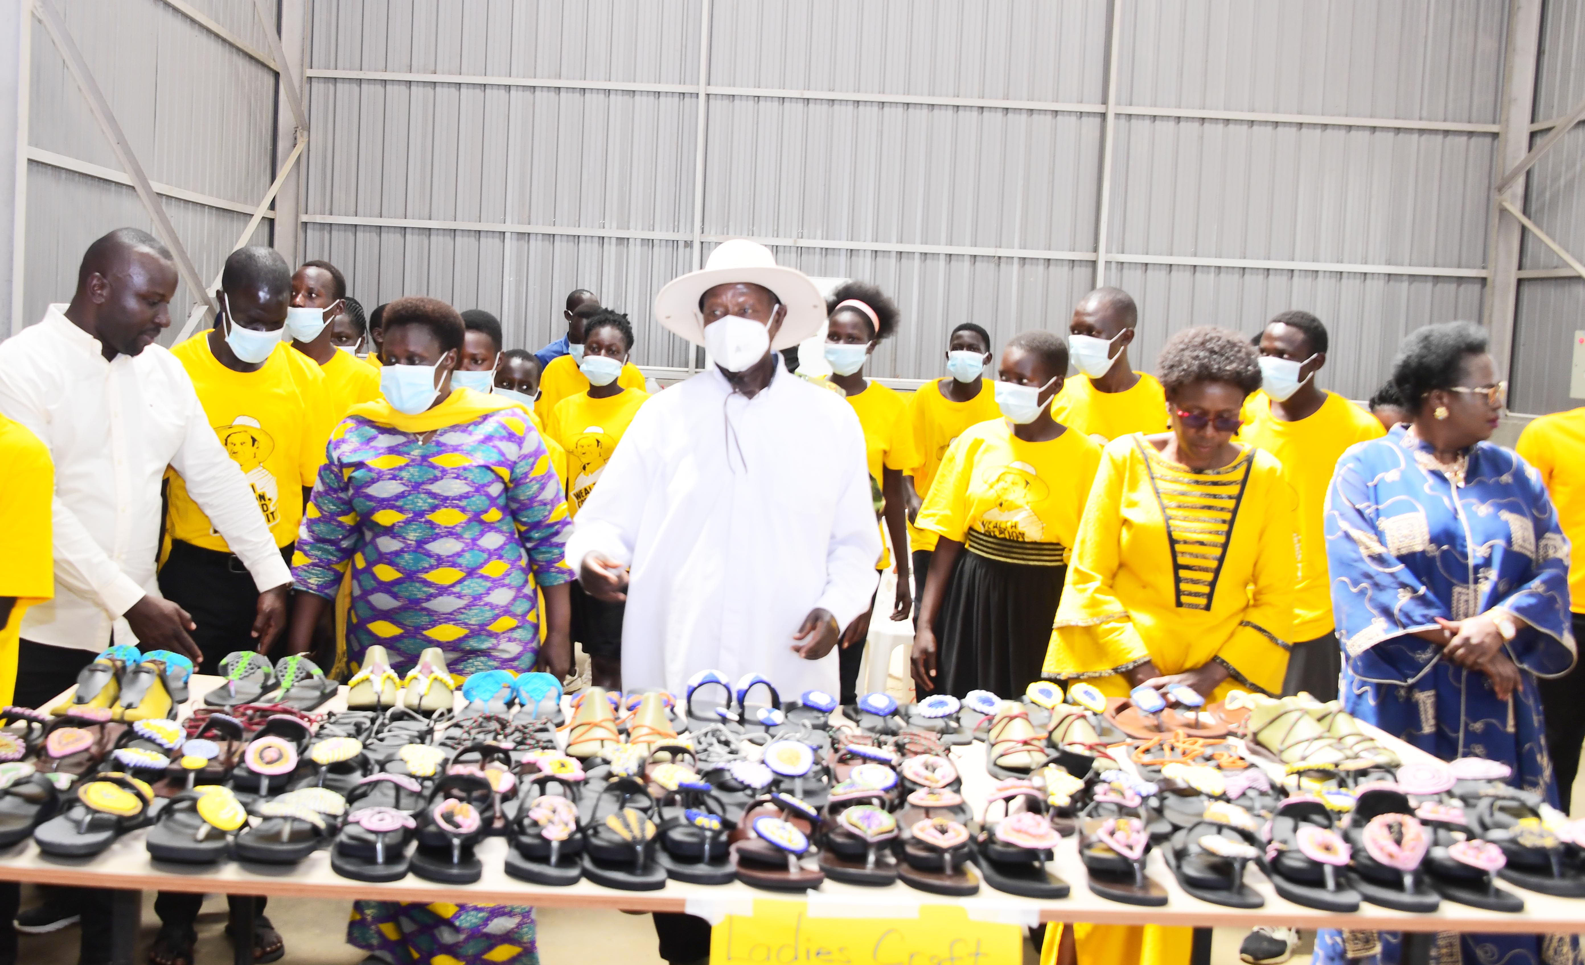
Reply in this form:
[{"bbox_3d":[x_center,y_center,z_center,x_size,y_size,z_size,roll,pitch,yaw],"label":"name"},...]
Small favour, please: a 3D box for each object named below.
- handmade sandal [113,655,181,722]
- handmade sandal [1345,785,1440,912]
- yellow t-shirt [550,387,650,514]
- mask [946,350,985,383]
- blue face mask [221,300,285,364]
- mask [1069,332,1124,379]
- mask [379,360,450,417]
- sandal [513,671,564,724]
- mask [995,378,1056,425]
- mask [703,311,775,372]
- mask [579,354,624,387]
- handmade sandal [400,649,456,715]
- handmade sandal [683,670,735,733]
[{"bbox_3d":[-1.239,0.389,2.885,0.100,0.090,0.250,1,5,-16],"label":"handmade sandal"},{"bbox_3d":[0.875,0.534,2.213,0.100,0.110,0.260,3,3,7],"label":"handmade sandal"},{"bbox_3d":[-0.610,-0.008,4.800,0.430,0.600,0.250,3,3,3],"label":"yellow t-shirt"},{"bbox_3d":[0.600,-0.400,5.200,0.140,0.115,0.080,3,-5,8],"label":"mask"},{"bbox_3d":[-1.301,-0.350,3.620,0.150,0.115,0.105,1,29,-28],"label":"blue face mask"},{"bbox_3d":[0.830,-0.346,4.100,0.140,0.120,0.085,5,4,38],"label":"mask"},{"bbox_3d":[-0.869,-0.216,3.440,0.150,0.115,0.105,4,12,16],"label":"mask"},{"bbox_3d":[-0.519,0.435,3.098,0.105,0.080,0.260,2,3,-9],"label":"sandal"},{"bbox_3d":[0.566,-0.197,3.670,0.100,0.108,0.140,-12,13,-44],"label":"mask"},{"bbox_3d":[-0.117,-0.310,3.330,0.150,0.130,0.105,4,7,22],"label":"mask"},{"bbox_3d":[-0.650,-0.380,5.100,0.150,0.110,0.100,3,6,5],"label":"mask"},{"bbox_3d":[-0.765,0.420,3.150,0.100,0.092,0.245,2,3,-11],"label":"handmade sandal"},{"bbox_3d":[-0.154,0.426,3.014,0.100,0.095,0.265,2,5,-8],"label":"handmade sandal"}]

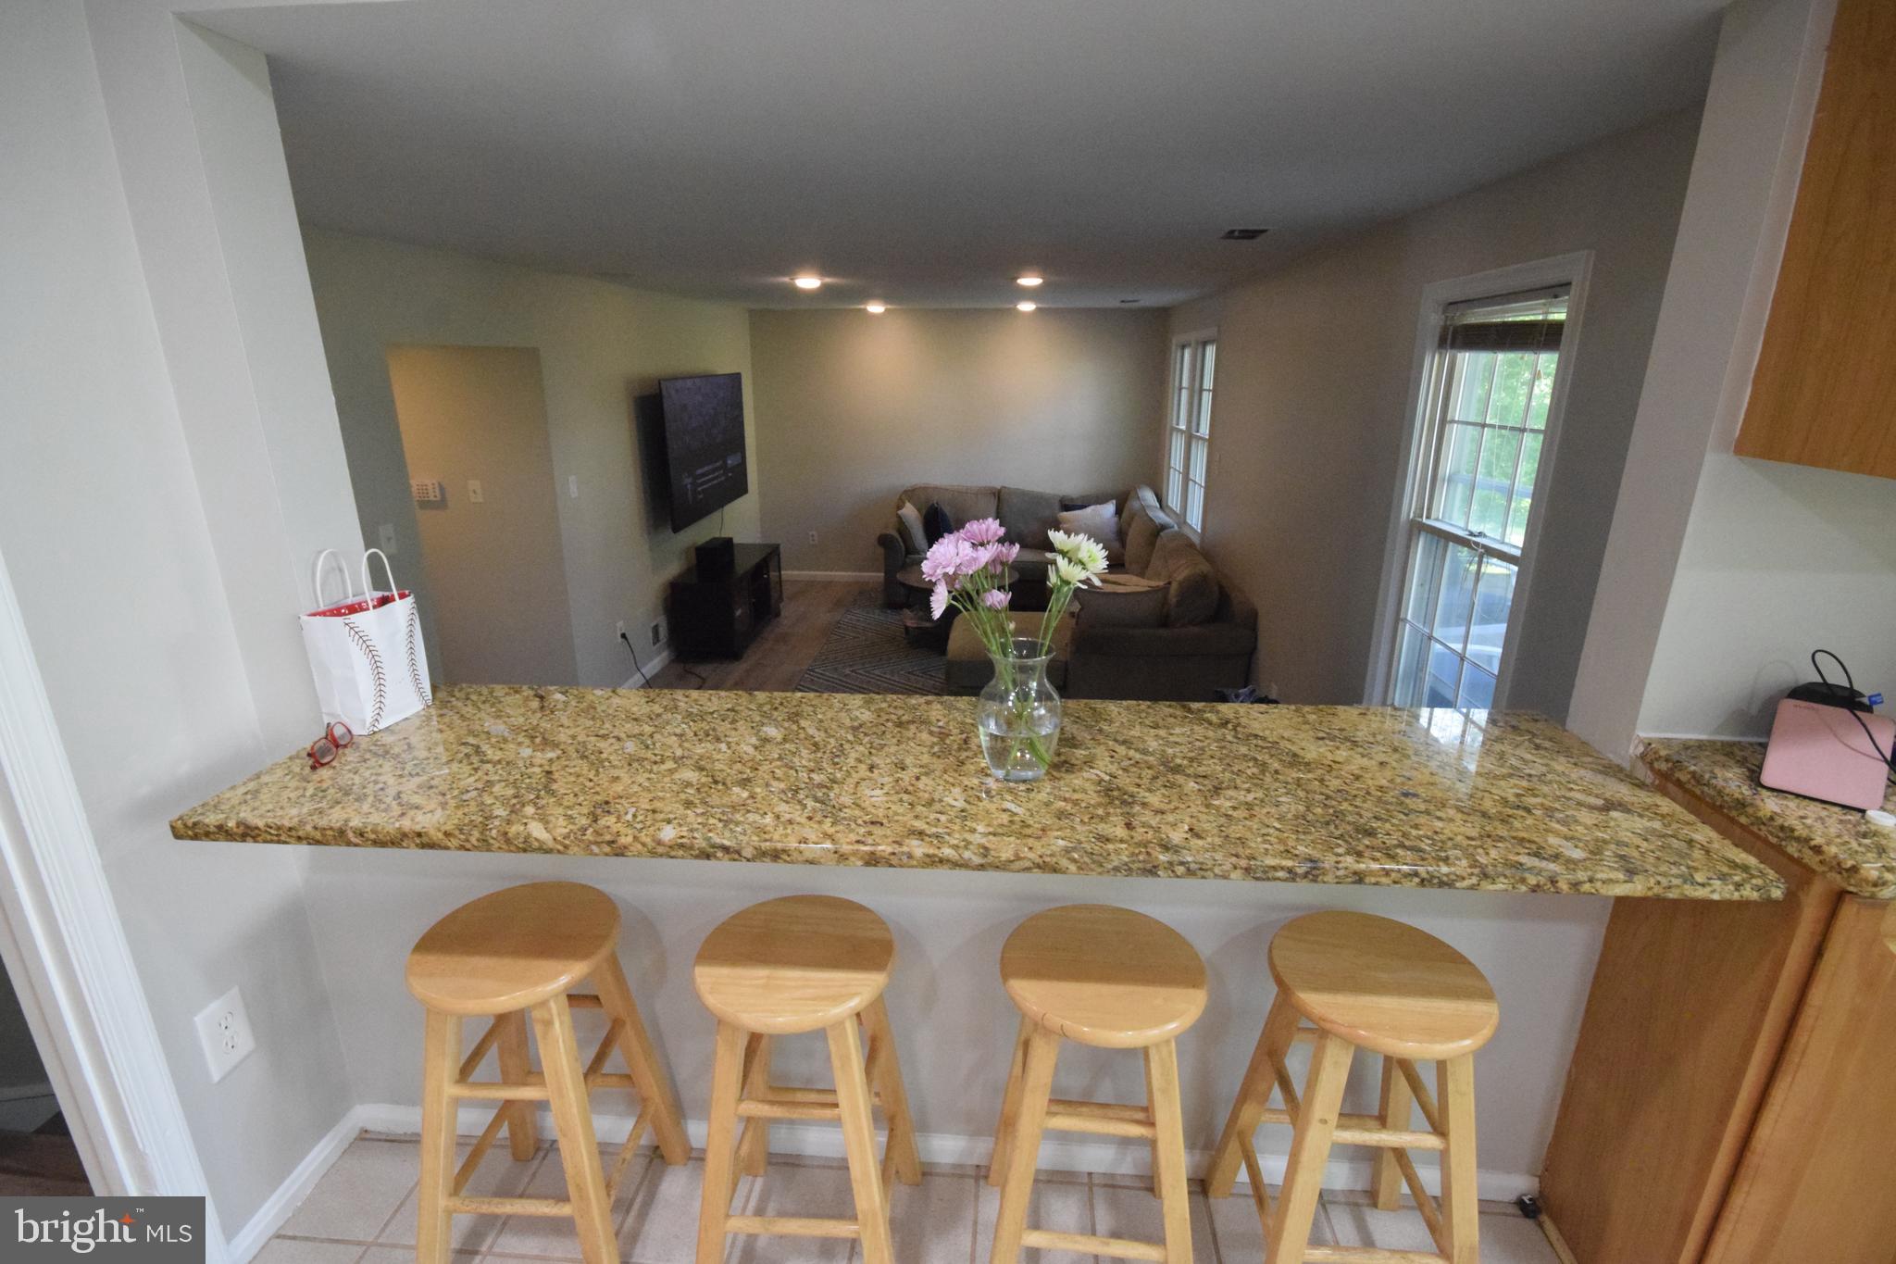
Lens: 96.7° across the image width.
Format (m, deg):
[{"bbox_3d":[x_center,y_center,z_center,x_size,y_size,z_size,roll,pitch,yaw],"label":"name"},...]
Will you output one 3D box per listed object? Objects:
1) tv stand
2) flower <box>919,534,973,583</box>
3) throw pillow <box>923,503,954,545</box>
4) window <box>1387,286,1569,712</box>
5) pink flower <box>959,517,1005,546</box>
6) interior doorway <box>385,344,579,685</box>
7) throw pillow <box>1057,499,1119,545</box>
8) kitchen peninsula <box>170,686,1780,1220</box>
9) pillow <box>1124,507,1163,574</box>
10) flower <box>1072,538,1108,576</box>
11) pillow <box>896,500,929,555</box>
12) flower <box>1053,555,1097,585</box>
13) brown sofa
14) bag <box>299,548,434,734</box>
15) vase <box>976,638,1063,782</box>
[{"bbox_3d":[-1.625,-0.241,6.343,0.445,0.558,1.206,1,17,4],"label":"tv stand"},{"bbox_3d":[0.000,-0.114,1.320,0.085,0.065,0.080,-12,30,8],"label":"flower"},{"bbox_3d":[-0.083,-0.897,7.291,0.170,0.440,0.420,14,24,43],"label":"throw pillow"},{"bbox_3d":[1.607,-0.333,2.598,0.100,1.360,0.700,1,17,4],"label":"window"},{"bbox_3d":[0.055,-0.157,1.323,0.072,0.050,0.070,1,17,4],"label":"pink flower"},{"bbox_3d":[-2.139,-0.279,3.978,0.120,2.026,1.058,1,17,4],"label":"interior doorway"},{"bbox_3d":[1.197,-0.874,7.203,0.520,0.430,0.180,3,-3,15],"label":"throw pillow"},{"bbox_3d":[-0.018,0.601,1.619,2.332,0.785,0.597,1,17,4],"label":"kitchen peninsula"},{"bbox_3d":[1.410,-0.654,6.118,0.168,0.464,0.494,15,18,0],"label":"pillow"},{"bbox_3d":[0.221,-0.116,1.307,0.059,0.059,0.044,-7,18,-21],"label":"flower"},{"bbox_3d":[-0.311,-0.890,7.226,0.150,0.440,0.440,-15,17,29],"label":"pillow"},{"bbox_3d":[0.198,-0.096,1.315,0.068,0.049,0.064,1,17,4],"label":"flower"},{"bbox_3d":[0.568,-0.419,6.311,2.400,0.990,3.600,1,17,4],"label":"brown sofa"},{"bbox_3d":[-1.100,0.007,1.595,0.084,0.334,0.158,3,17,9],"label":"bag"},{"bbox_3d":[0.117,0.131,1.391,0.138,0.214,0.138,1,17,4],"label":"vase"}]

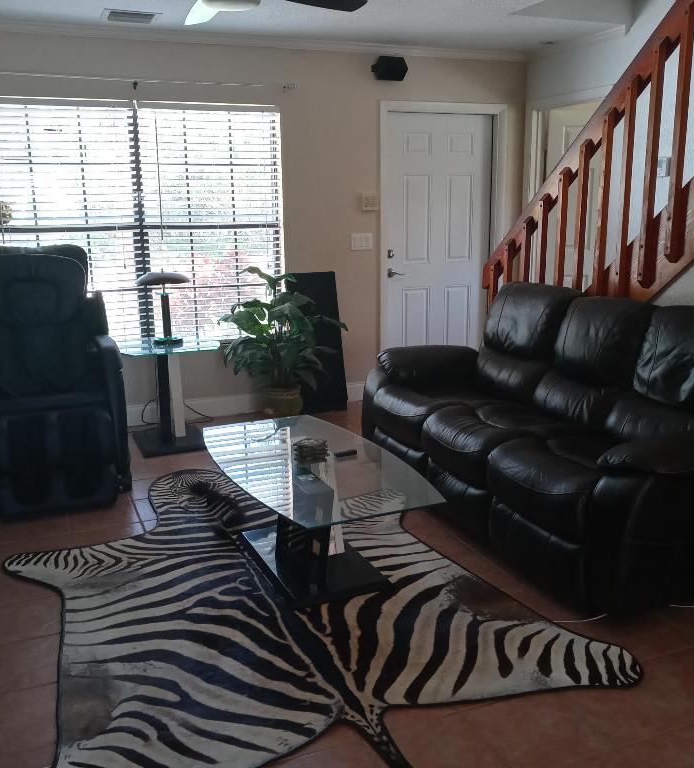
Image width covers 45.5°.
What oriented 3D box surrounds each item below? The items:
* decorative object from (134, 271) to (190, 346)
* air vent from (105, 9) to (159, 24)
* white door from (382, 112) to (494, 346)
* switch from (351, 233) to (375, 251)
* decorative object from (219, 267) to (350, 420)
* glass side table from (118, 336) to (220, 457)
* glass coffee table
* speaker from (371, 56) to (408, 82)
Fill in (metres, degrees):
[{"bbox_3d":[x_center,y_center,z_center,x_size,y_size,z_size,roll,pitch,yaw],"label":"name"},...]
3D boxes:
[{"bbox_3d":[-1.065,-0.443,4.823,0.305,0.450,0.300,-6,13,-21],"label":"decorative object"},{"bbox_3d":[-1.226,-2.083,4.692,0.320,0.025,0.280,-6,13,-21],"label":"air vent"},{"bbox_3d":[0.678,-0.940,6.103,0.900,2.030,0.060,-6,13,-21],"label":"white door"},{"bbox_3d":[0.112,-0.990,5.781,0.160,0.118,0.015,-6,13,-21],"label":"switch"},{"bbox_3d":[-0.400,-0.254,5.369,0.820,1.030,0.680,-6,13,-21],"label":"decorative object"},{"bbox_3d":[-1.060,0.073,4.921,0.620,0.600,0.500,-6,13,-21],"label":"glass side table"},{"bbox_3d":[-0.153,0.504,3.221,0.660,0.440,1.300,-6,13,-21],"label":"glass coffee table"},{"bbox_3d":[0.294,-2.076,5.444,0.200,0.150,0.160,-6,13,-21],"label":"speaker"}]

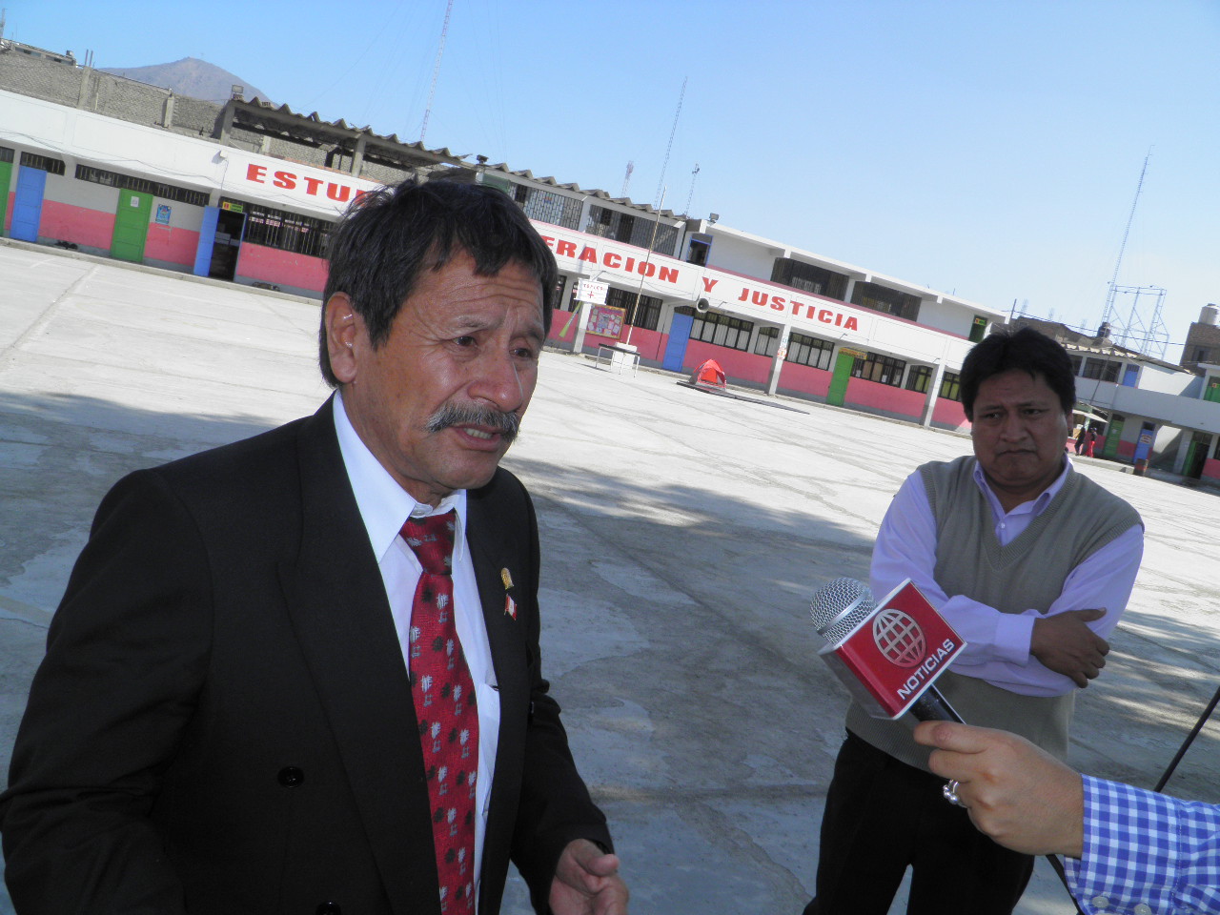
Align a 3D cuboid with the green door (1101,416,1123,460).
[{"bbox_3d":[28.743,-1.055,56.300,0.080,2.130,0.900,8,8,-29],"label":"green door"}]

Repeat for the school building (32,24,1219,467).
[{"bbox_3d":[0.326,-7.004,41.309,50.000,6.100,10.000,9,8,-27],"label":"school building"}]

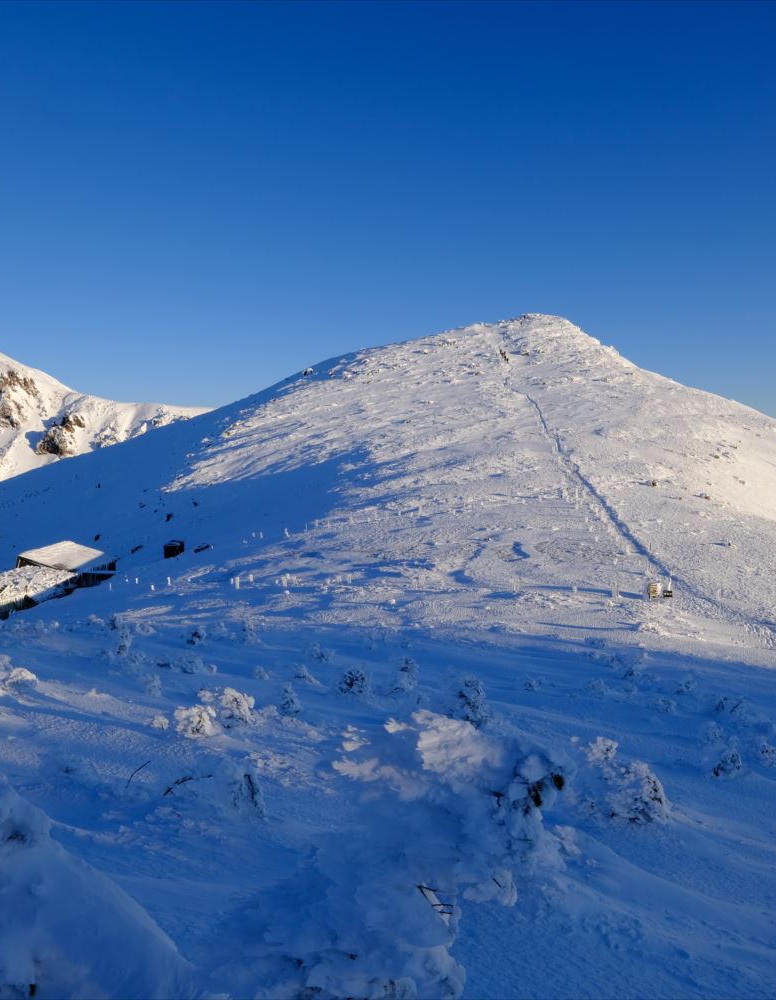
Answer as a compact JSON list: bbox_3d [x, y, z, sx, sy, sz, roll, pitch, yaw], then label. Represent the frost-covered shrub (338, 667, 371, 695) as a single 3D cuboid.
[{"bbox_3d":[-1.032,5.480,21.500,0.960,0.794,0.864,0,5,0],"label":"frost-covered shrub"}]

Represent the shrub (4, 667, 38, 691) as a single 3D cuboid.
[{"bbox_3d":[-8.804,4.291,17.000,0.816,0.561,0.734,0,5,0],"label":"shrub"}]

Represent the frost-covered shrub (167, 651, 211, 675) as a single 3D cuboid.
[{"bbox_3d":[-6.871,5.636,24.500,1.540,0.754,1.078,0,5,0],"label":"frost-covered shrub"}]

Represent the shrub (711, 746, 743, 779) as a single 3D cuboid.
[{"bbox_3d":[4.877,3.782,10.200,0.456,0.449,0.410,0,5,0],"label":"shrub"}]

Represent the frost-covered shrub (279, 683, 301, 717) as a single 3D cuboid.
[{"bbox_3d":[-2.432,4.938,17.500,0.550,0.781,0.523,0,5,0],"label":"frost-covered shrub"}]

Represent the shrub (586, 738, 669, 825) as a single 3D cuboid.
[{"bbox_3d":[3.038,3.575,9.000,1.057,1.025,0.899,0,5,0],"label":"shrub"}]

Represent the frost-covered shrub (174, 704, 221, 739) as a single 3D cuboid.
[{"bbox_3d":[-3.361,3.910,12.500,0.827,0.590,0.745,0,5,0],"label":"frost-covered shrub"}]

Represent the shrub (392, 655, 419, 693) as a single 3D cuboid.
[{"bbox_3d":[0.447,4.424,18.000,0.685,0.934,0.685,0,5,0],"label":"shrub"}]

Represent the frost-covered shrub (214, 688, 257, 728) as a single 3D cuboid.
[{"bbox_3d":[-3.334,4.541,15.500,0.898,0.811,0.763,0,5,0],"label":"frost-covered shrub"}]

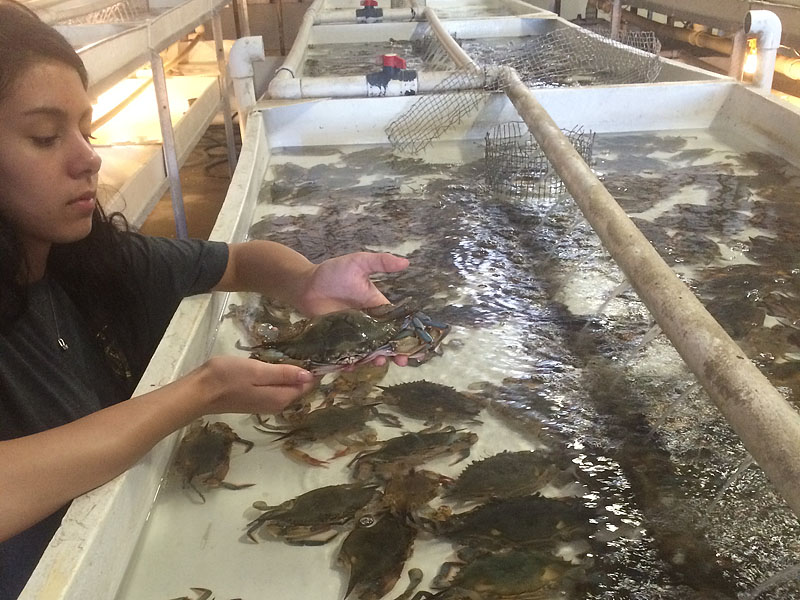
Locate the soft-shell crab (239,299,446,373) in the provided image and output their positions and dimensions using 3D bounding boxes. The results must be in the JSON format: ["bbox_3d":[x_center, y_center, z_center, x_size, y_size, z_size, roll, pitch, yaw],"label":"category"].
[{"bbox_3d":[-0.056,0.038,0.700,0.200,0.052,0.090,-8,26,-11],"label":"soft-shell crab"}]

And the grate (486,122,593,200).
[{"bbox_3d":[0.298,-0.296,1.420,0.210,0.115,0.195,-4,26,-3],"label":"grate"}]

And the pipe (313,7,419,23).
[{"bbox_3d":[-0.166,-1.369,3.220,0.530,0.070,0.070,-4,28,-3],"label":"pipe"}]

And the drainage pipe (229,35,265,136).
[{"bbox_3d":[-0.375,-0.523,1.650,0.080,0.245,0.058,-4,26,-3],"label":"drainage pipe"}]

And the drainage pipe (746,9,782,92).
[{"bbox_3d":[0.941,-0.644,1.730,0.085,0.210,0.058,-4,26,-3],"label":"drainage pipe"}]

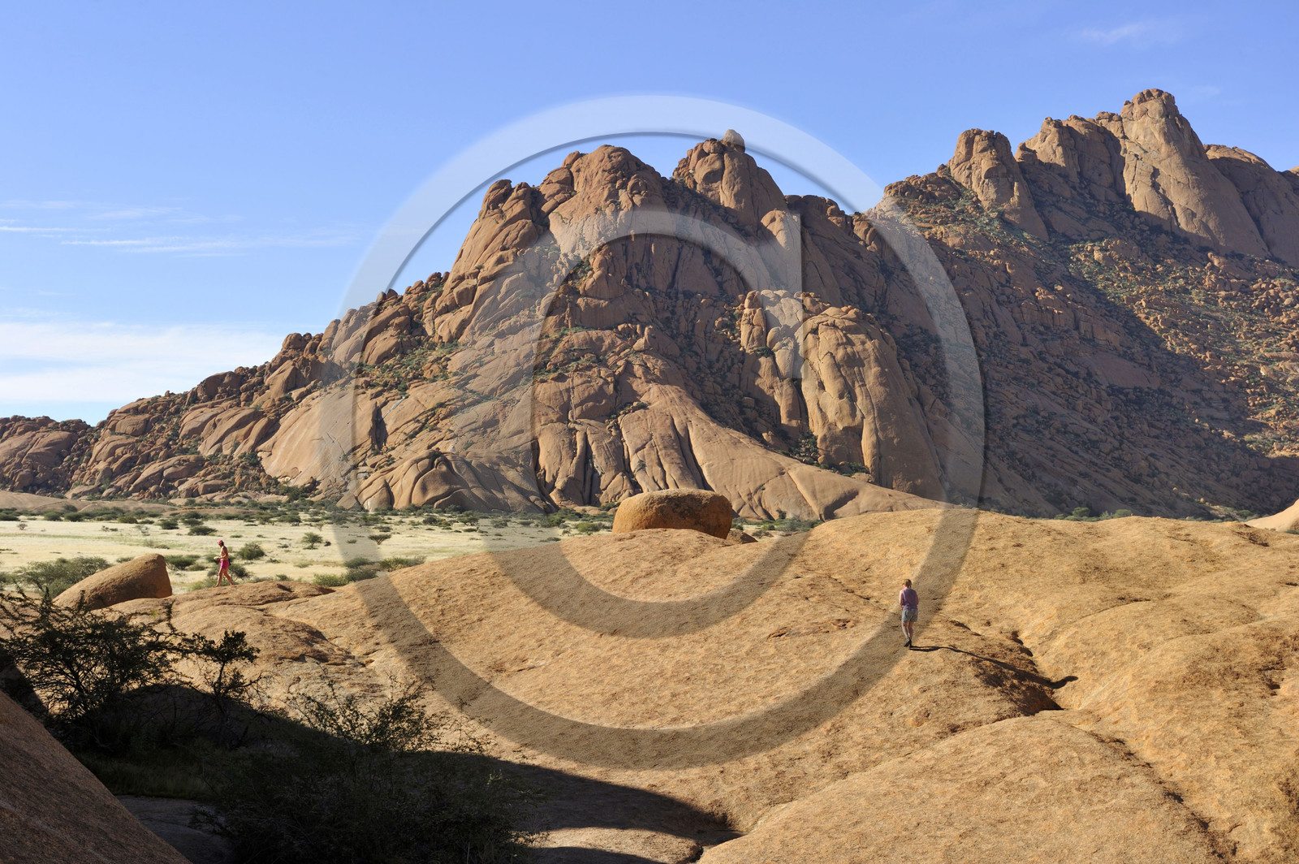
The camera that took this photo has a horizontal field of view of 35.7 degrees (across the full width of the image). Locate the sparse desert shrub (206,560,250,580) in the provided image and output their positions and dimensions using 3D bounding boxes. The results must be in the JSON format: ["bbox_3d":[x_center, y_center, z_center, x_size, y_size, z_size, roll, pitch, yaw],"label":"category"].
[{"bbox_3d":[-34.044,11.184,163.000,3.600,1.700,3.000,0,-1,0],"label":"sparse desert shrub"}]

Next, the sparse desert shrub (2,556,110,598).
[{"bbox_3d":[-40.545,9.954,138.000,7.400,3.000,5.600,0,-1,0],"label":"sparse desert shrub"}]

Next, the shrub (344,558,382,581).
[{"bbox_3d":[-19.138,9.228,135.000,2.500,1.600,2.300,0,-1,0],"label":"shrub"}]

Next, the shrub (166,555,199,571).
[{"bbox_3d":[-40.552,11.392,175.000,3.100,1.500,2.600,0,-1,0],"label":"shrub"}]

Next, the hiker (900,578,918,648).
[{"bbox_3d":[6.268,4.378,48.800,0.450,1.640,0.380,0,-1,-14],"label":"hiker"}]

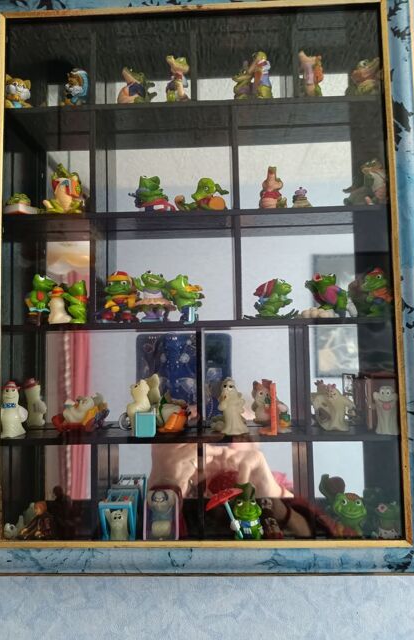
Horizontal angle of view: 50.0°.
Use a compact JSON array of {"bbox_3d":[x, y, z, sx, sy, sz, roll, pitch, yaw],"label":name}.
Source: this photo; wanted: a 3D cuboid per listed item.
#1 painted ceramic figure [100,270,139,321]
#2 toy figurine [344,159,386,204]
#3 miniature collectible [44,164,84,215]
[{"bbox_3d":[-0.067,-0.017,0.340,0.025,0.040,0.023,-2,-4,8],"label":"painted ceramic figure"},{"bbox_3d":[0.122,-0.105,0.341,0.029,0.039,0.022,-5,-5,42],"label":"toy figurine"},{"bbox_3d":[-0.110,-0.100,0.346,0.030,0.041,0.024,-1,-4,2],"label":"miniature collectible"}]

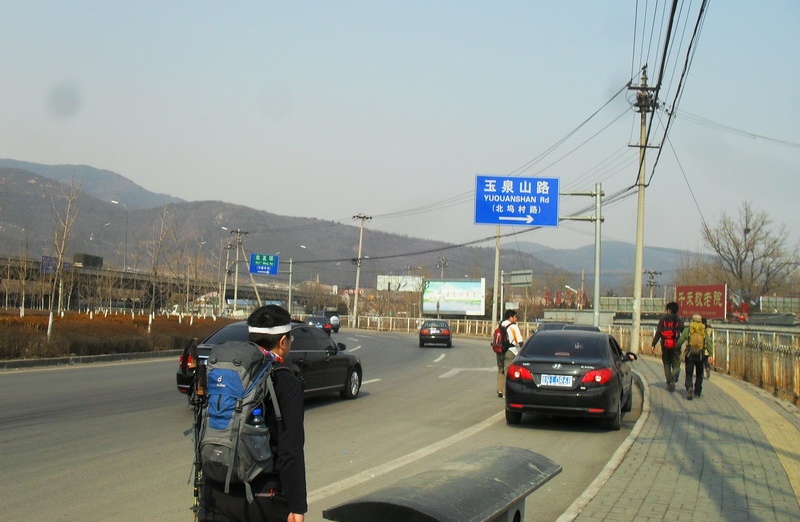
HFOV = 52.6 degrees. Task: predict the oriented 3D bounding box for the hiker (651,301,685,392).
[{"bbox_3d":[5.390,1.723,16.300,0.660,1.770,0.500,1,-4,14],"label":"hiker"}]

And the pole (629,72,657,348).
[{"bbox_3d":[9.046,-1.929,30.300,1.150,10.700,0.700,2,-4,10],"label":"pole"}]

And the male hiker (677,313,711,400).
[{"bbox_3d":[5.588,1.828,15.400,0.620,1.620,0.500,1,-4,14],"label":"male hiker"}]

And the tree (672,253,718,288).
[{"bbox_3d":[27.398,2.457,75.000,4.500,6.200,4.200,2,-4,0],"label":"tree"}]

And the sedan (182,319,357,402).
[{"bbox_3d":[-2.150,1.920,15.000,1.790,1.460,4.750,1,-4,17],"label":"sedan"}]

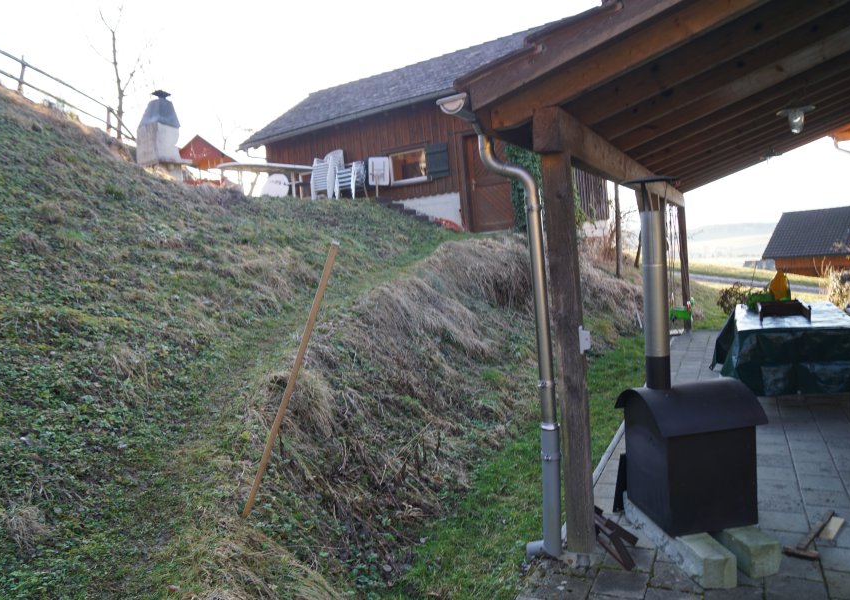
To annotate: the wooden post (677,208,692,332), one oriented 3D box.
[{"bbox_3d":[4.576,-0.538,10.550,0.120,2.140,0.120,-2,4,28],"label":"wooden post"}]

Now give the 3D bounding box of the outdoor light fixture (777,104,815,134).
[{"bbox_3d":[2.895,-1.412,4.682,0.270,0.250,0.270,-2,4,28],"label":"outdoor light fixture"}]

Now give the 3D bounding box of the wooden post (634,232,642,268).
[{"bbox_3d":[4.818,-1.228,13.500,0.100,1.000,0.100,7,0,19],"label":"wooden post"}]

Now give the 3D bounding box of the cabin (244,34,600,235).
[{"bbox_3d":[0.393,-3.961,16.107,8.850,4.950,6.040,-2,5,35],"label":"cabin"}]

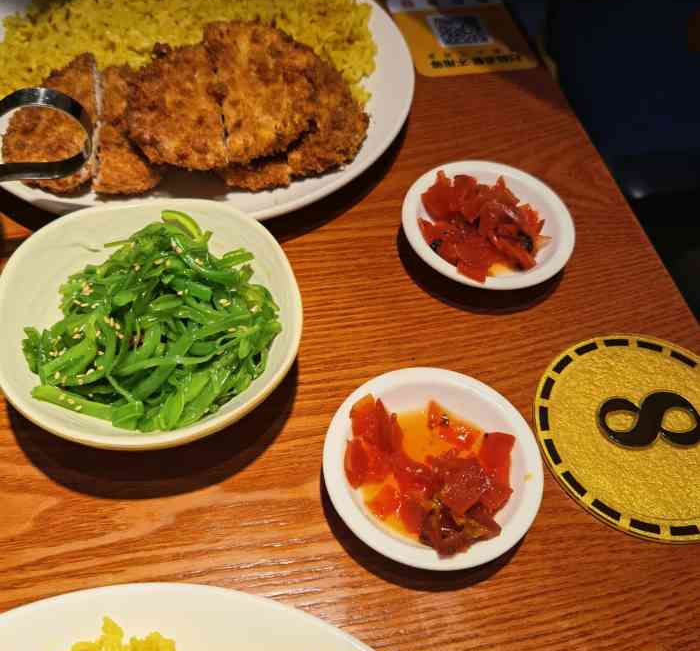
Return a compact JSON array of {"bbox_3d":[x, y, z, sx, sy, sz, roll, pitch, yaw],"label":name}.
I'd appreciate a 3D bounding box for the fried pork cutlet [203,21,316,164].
[{"bbox_3d":[-0.047,-0.126,0.395,0.052,0.018,0.096,-7,63,-10],"label":"fried pork cutlet"}]

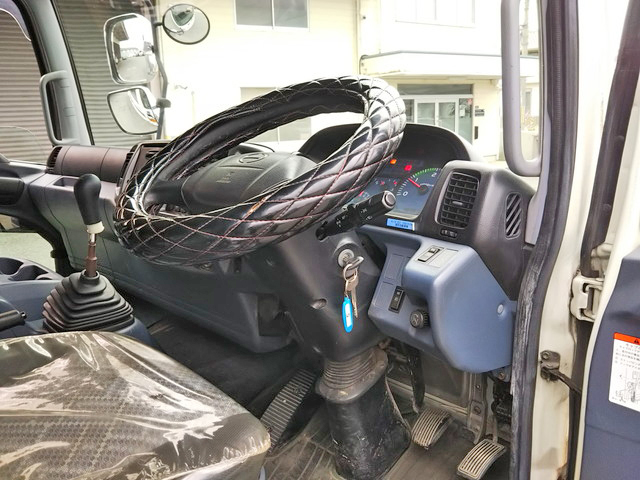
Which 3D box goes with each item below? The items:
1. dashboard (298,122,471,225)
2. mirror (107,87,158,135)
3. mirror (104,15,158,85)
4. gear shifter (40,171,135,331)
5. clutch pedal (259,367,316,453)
[{"bbox_3d":[0.144,-0.137,1.103,0.390,0.190,0.150,10,9,44],"label":"dashboard"},{"bbox_3d":[-0.881,-0.608,2.606,0.210,0.190,0.070,3,21,19],"label":"mirror"},{"bbox_3d":[-0.872,-0.886,2.566,0.210,0.310,0.070,3,18,19],"label":"mirror"},{"bbox_3d":[-0.478,0.031,1.135,0.140,0.300,0.150,10,16,44],"label":"gear shifter"},{"bbox_3d":[-0.086,0.445,1.442,0.080,0.045,0.230,10,56,44],"label":"clutch pedal"}]

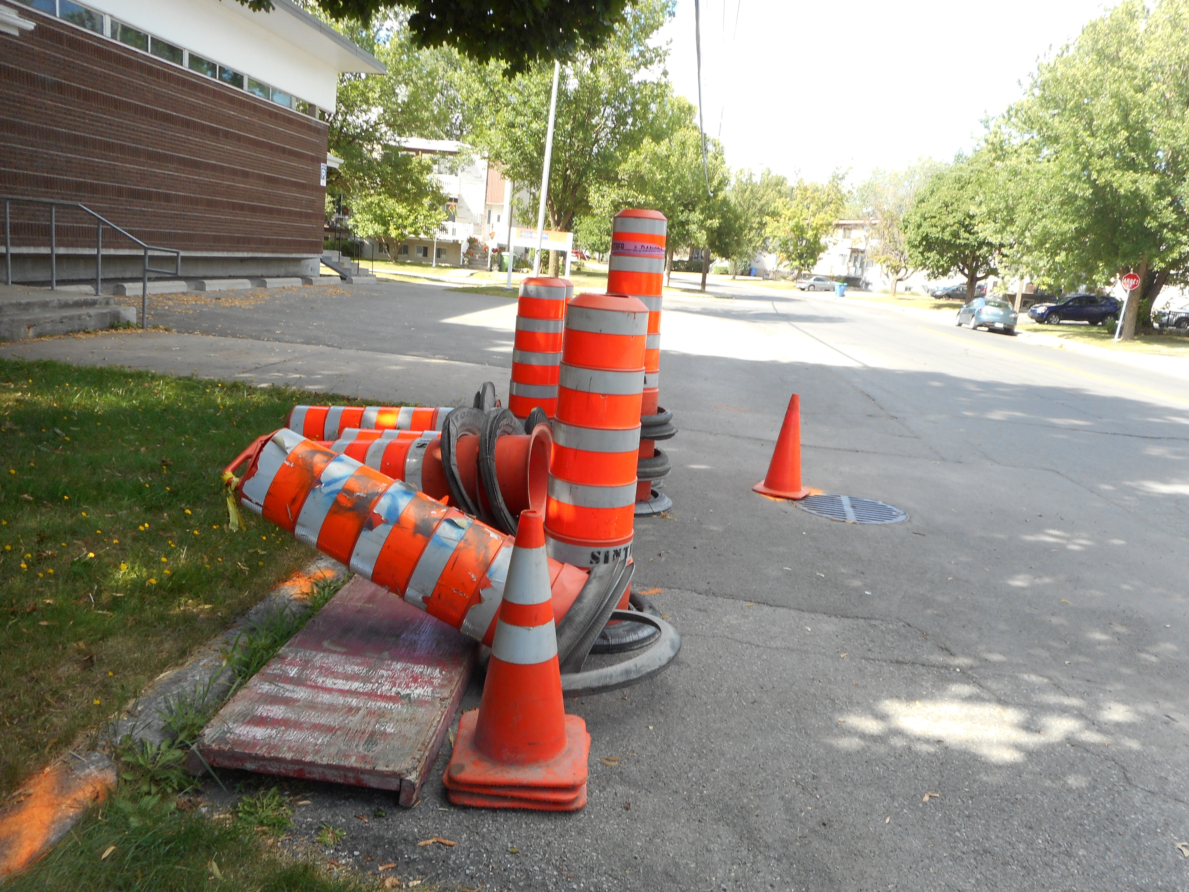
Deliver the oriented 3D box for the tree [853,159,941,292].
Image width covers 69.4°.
[{"bbox_3d":[27.373,-19.828,77.500,8.200,11.900,8.200,6,12,0],"label":"tree"}]

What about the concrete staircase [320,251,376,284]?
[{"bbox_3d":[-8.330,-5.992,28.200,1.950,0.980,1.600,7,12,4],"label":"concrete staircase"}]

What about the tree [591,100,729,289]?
[{"bbox_3d":[4.655,-16.679,57.000,9.300,12.200,9.300,6,12,0],"label":"tree"}]

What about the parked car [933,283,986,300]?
[{"bbox_3d":[30.673,-13.079,72.740,4.400,1.500,1.760,6,12,2],"label":"parked car"}]

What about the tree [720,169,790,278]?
[{"bbox_3d":[17.863,-25.391,98.000,9.000,12.200,9.000,6,12,0],"label":"tree"}]

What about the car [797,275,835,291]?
[{"bbox_3d":[21.369,-15.240,81.049,4.600,1.420,1.760,2,13,-15],"label":"car"}]

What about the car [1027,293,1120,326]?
[{"bbox_3d":[25.039,-7.194,44.404,4.750,1.700,1.810,4,12,3],"label":"car"}]

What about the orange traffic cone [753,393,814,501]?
[{"bbox_3d":[1.380,-0.018,6.038,0.370,0.710,0.370,11,13,23],"label":"orange traffic cone"}]

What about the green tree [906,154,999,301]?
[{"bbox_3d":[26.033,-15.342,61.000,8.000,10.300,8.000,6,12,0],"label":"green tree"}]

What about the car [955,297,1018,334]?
[{"bbox_3d":[18.171,-6.095,39.643,1.760,1.470,4.500,8,12,9],"label":"car"}]

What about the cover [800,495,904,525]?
[{"bbox_3d":[1.735,0.447,5.837,0.750,0.040,0.750,7,12,4],"label":"cover"}]

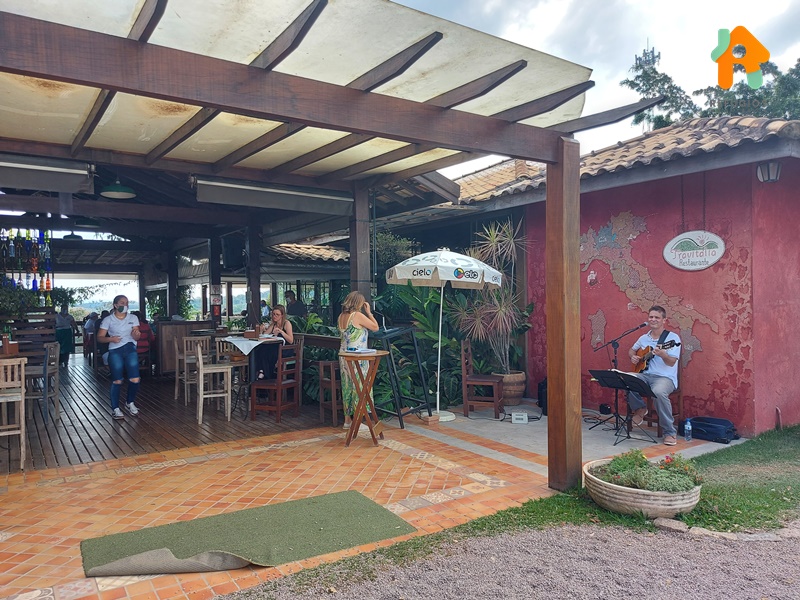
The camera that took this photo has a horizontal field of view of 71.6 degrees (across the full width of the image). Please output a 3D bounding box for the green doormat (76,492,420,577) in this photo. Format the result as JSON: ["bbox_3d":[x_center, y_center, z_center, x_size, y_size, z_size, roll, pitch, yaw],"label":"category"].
[{"bbox_3d":[-1.000,1.570,3.755,1.960,0.070,0.960,-1,1,-30],"label":"green doormat"}]

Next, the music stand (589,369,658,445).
[{"bbox_3d":[2.385,1.137,5.931,0.450,0.750,0.580,-1,0,-35],"label":"music stand"}]

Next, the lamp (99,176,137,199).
[{"bbox_3d":[-3.770,-1.515,7.450,0.480,0.240,0.480,0,1,0],"label":"lamp"}]

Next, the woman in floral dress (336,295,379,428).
[{"bbox_3d":[-0.525,0.726,6.763,0.420,1.650,0.460,-1,0,-41],"label":"woman in floral dress"}]

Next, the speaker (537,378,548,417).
[{"bbox_3d":[2.080,1.300,7.580,0.360,0.490,0.360,0,1,34],"label":"speaker"}]

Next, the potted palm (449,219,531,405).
[{"bbox_3d":[1.340,0.160,8.300,1.170,2.740,1.080,0,1,9],"label":"potted palm"}]

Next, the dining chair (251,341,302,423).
[{"bbox_3d":[-1.656,1.077,7.332,0.460,0.980,0.430,-1,0,21],"label":"dining chair"}]

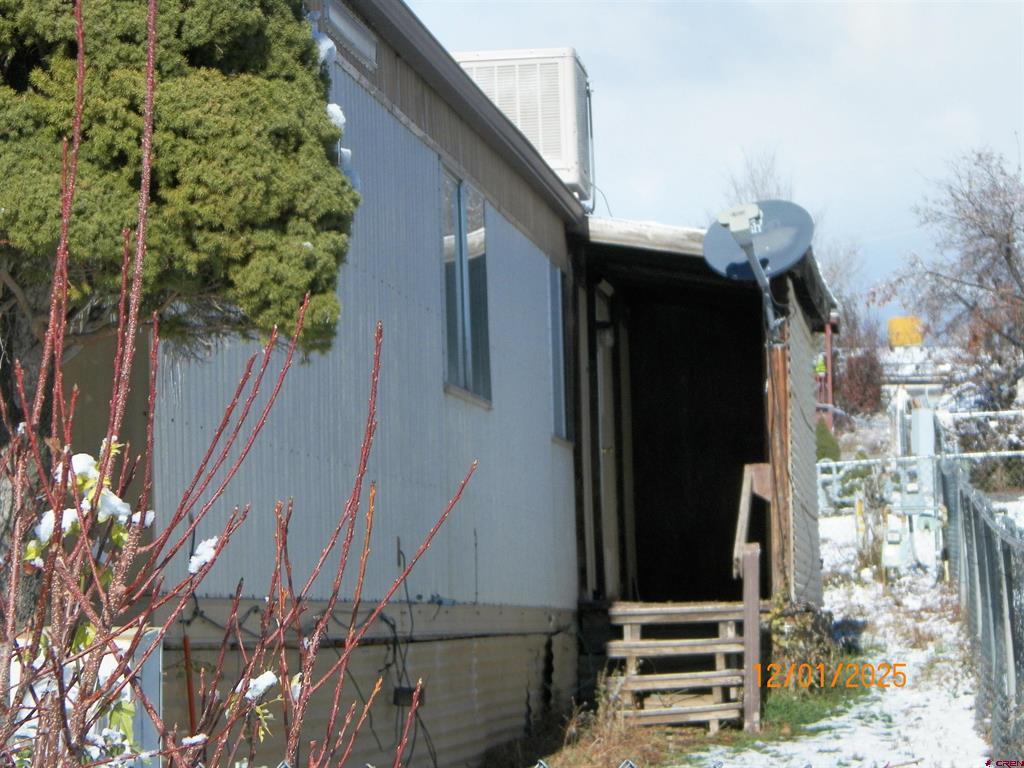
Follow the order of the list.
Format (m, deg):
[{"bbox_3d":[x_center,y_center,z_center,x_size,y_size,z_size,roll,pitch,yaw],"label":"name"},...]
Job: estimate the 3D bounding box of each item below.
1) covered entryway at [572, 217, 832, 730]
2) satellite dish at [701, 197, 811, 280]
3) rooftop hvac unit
[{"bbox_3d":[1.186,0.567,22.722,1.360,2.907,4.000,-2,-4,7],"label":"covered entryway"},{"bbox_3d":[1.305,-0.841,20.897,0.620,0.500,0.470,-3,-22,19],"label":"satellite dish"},{"bbox_3d":[0.003,-1.541,23.126,0.870,0.810,0.880,-2,-4,5],"label":"rooftop hvac unit"}]

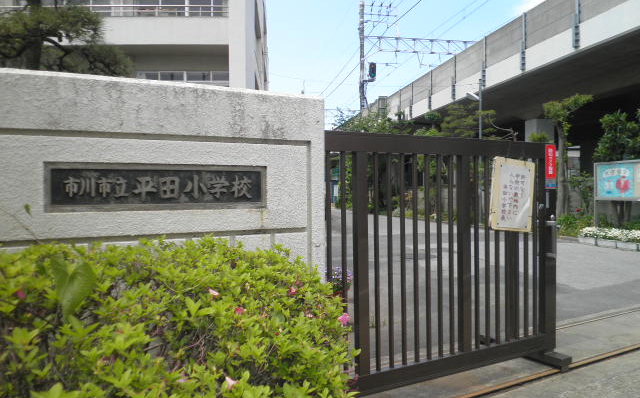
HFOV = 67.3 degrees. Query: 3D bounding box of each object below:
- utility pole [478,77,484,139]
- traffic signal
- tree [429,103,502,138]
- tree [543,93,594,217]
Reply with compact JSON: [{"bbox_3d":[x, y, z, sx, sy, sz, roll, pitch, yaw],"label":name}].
[{"bbox_3d":[6.338,-1.784,18.802,0.140,5.920,0.140,-1,1,-11],"label":"utility pole"},{"bbox_3d":[4.554,-11.055,41.625,0.650,1.650,0.500,-1,1,-11],"label":"traffic signal"},{"bbox_3d":[6.311,-1.486,20.785,3.200,5.270,3.000,-1,1,-11],"label":"tree"},{"bbox_3d":[7.518,-1.048,14.640,1.550,4.320,1.400,-1,1,-11],"label":"tree"}]

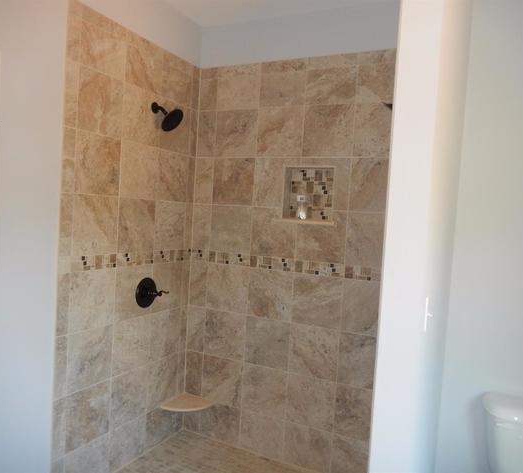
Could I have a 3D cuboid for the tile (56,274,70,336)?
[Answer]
[{"bbox_3d":[-0.953,0.329,2.185,0.012,0.297,0.067,4,2,26],"label":"tile"}]

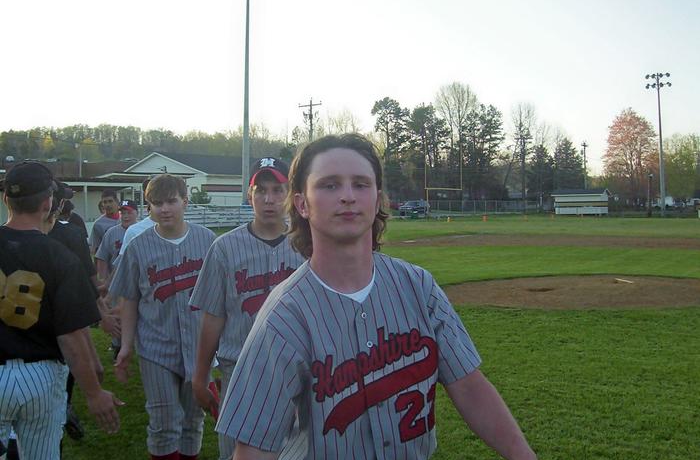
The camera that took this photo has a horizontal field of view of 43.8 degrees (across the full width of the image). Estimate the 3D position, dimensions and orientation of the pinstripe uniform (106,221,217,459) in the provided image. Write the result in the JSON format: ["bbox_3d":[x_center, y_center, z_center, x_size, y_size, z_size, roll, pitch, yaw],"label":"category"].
[{"bbox_3d":[-0.952,0.543,4.400,0.520,1.150,0.360,-1,2,-19],"label":"pinstripe uniform"}]

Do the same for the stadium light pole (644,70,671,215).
[{"bbox_3d":[39.429,-10.990,110.714,3.100,18.300,0.900,1,2,35],"label":"stadium light pole"}]

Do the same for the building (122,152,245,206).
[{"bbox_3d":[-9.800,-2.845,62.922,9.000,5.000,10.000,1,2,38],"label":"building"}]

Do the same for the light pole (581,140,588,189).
[{"bbox_3d":[35.526,-7.997,131.828,1.500,11.000,0.500,1,2,36],"label":"light pole"}]

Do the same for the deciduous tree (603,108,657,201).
[{"bbox_3d":[46.347,-11.402,144.735,8.700,17.000,8.700,0,2,0],"label":"deciduous tree"}]

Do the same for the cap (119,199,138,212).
[{"bbox_3d":[-2.186,-0.242,8.600,0.185,0.140,0.260,0,2,1],"label":"cap"}]

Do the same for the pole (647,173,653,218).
[{"bbox_3d":[37.468,-4.531,108.914,0.600,5.500,0.600,1,2,35],"label":"pole"}]

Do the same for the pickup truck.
[{"bbox_3d":[7.798,-2.669,106.970,2.000,1.900,5.500,1,2,22],"label":"pickup truck"}]

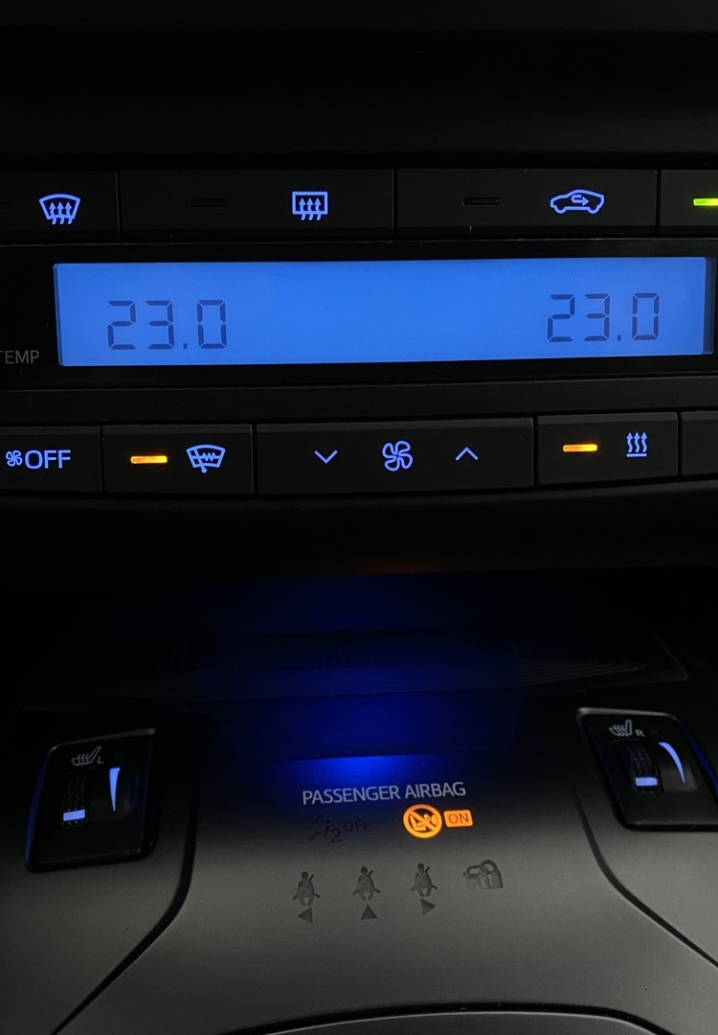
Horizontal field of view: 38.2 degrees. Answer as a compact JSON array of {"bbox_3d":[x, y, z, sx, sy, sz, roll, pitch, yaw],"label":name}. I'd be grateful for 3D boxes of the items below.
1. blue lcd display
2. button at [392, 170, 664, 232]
[{"bbox_3d":[0.007,-0.044,0.220,0.139,0.021,0.005,-2,8,-4],"label":"blue lcd display"},{"bbox_3d":[0.035,-0.066,0.218,0.055,0.013,0.006,-2,8,-4],"label":"button"}]

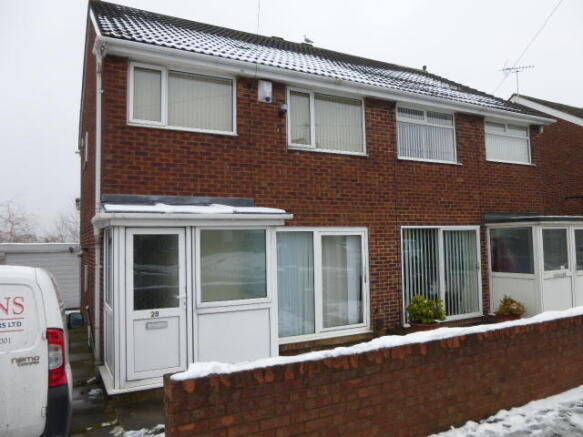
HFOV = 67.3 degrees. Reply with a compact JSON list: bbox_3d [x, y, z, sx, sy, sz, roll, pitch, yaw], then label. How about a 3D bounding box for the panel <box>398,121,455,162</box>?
[{"bbox_3d":[3.001,-1.677,9.588,1.584,0.778,0.030,0,-3,-27],"label":"panel"}]

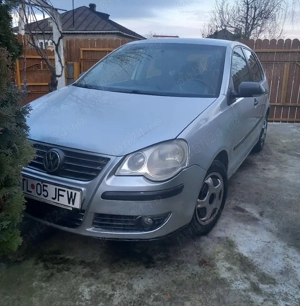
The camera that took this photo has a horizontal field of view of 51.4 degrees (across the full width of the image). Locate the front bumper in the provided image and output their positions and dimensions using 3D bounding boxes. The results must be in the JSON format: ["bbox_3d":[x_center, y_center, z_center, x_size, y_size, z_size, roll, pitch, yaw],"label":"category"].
[{"bbox_3d":[-0.520,0.190,2.088,1.640,0.530,0.500,10,20,26],"label":"front bumper"}]

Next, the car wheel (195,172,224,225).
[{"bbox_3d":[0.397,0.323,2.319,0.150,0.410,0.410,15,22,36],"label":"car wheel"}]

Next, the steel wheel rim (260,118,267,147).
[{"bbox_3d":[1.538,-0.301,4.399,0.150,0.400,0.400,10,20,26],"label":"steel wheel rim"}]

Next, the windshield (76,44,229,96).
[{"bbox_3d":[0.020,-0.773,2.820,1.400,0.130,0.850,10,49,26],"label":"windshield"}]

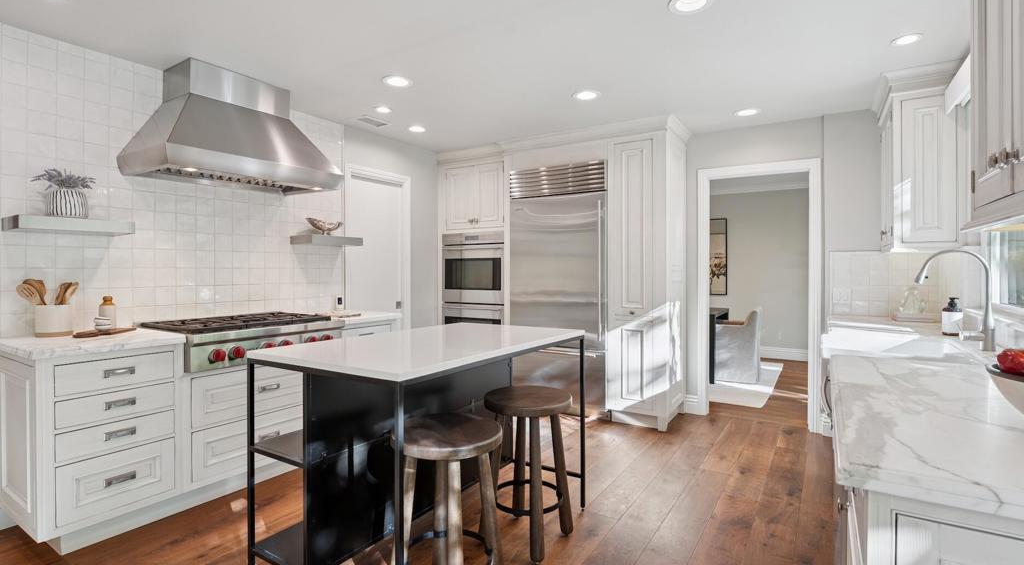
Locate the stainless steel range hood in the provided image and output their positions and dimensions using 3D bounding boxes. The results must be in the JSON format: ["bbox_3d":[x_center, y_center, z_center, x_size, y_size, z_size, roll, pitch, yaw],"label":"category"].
[{"bbox_3d":[-1.646,-0.920,2.771,0.605,0.655,1.010,0,1,34],"label":"stainless steel range hood"}]

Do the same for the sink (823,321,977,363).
[{"bbox_3d":[1.629,0.384,1.993,0.465,0.235,0.980,0,1,34],"label":"sink"}]

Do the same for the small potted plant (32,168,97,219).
[{"bbox_3d":[-2.208,-0.444,2.250,0.210,0.247,0.230,0,1,34],"label":"small potted plant"}]

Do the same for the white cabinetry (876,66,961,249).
[{"bbox_3d":[2.525,-0.722,2.855,0.370,1.067,0.660,0,1,34],"label":"white cabinetry"}]

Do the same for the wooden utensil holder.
[{"bbox_3d":[-2.199,0.186,2.182,0.124,0.142,0.124,0,1,34],"label":"wooden utensil holder"}]

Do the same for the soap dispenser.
[{"bbox_3d":[2.061,0.159,2.131,0.074,0.175,0.074,0,1,30],"label":"soap dispenser"}]

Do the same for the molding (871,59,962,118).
[{"bbox_3d":[2.531,-1.176,2.851,0.402,0.116,0.715,0,1,34],"label":"molding"}]

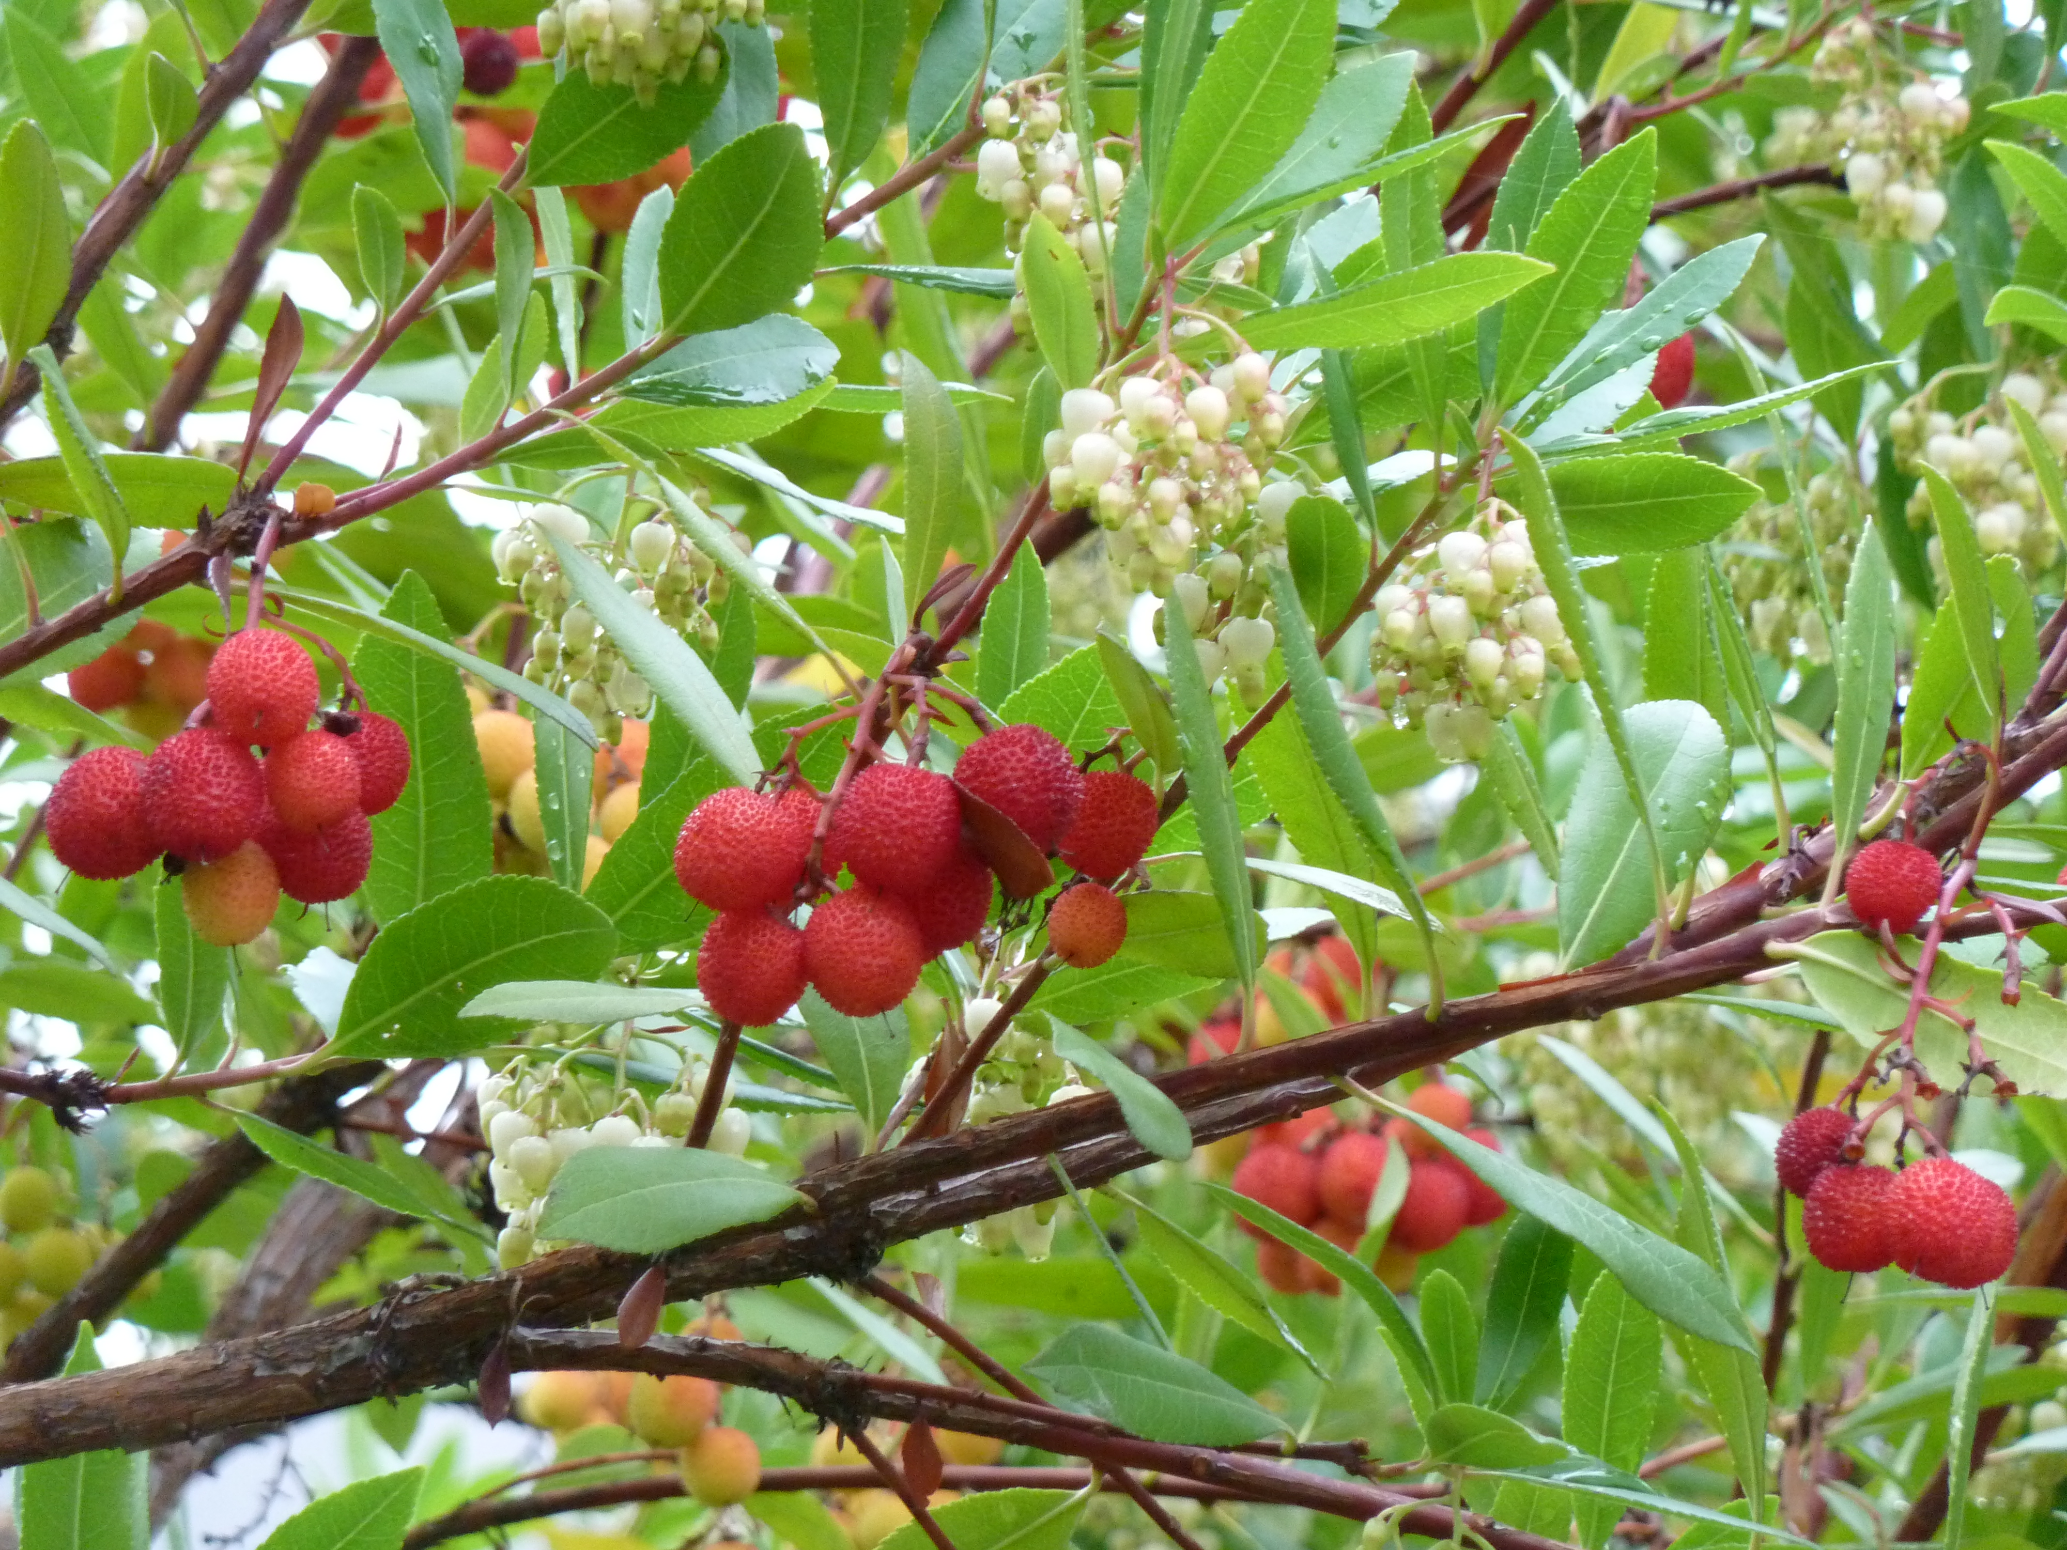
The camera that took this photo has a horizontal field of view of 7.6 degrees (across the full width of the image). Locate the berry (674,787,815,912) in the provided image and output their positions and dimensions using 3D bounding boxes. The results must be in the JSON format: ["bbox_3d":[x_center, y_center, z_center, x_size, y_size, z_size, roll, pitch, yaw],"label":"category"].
[{"bbox_3d":[-0.044,0.012,2.380,0.020,0.019,0.020,0,-10,0],"label":"berry"}]

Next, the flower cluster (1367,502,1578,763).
[{"bbox_3d":[0.069,-0.022,2.430,0.033,0.040,0.030,0,-10,0],"label":"flower cluster"}]

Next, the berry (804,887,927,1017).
[{"bbox_3d":[-0.028,0.029,2.590,0.021,0.022,0.021,0,-10,0],"label":"berry"}]

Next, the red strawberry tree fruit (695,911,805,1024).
[{"bbox_3d":[-0.047,0.032,2.600,0.019,0.019,0.019,0,-5,0],"label":"red strawberry tree fruit"}]

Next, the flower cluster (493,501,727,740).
[{"bbox_3d":[-0.073,-0.027,2.680,0.041,0.042,0.036,0,-10,0],"label":"flower cluster"}]

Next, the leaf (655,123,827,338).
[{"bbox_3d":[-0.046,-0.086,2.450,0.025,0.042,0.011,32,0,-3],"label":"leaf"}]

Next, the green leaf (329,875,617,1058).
[{"bbox_3d":[-0.088,0.030,2.430,0.050,0.027,0.011,-25,5,0],"label":"green leaf"}]

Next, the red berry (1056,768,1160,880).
[{"bbox_3d":[0.012,0.008,2.610,0.018,0.018,0.018,0,-5,0],"label":"red berry"}]

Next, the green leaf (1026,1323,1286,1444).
[{"bbox_3d":[0.021,0.103,2.630,0.048,0.018,0.008,13,-27,0],"label":"green leaf"}]

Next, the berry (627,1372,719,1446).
[{"bbox_3d":[-0.068,0.119,2.950,0.017,0.017,0.017,0,-10,0],"label":"berry"}]

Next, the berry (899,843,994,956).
[{"bbox_3d":[-0.016,0.021,2.620,0.019,0.019,0.019,0,-5,0],"label":"berry"}]

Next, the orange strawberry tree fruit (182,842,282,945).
[{"bbox_3d":[-0.135,0.019,2.605,0.017,0.018,0.017,0,-10,0],"label":"orange strawberry tree fruit"}]

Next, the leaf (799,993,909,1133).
[{"bbox_3d":[-0.032,0.045,2.630,0.019,0.036,0.007,-12,0,0],"label":"leaf"}]

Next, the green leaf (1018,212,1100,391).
[{"bbox_3d":[0.004,-0.080,2.630,0.013,0.032,0.006,-13,8,-10],"label":"green leaf"}]

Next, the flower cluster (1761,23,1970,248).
[{"bbox_3d":[0.153,-0.118,2.850,0.038,0.041,0.035,0,-10,0],"label":"flower cluster"}]

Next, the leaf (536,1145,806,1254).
[{"bbox_3d":[-0.061,0.071,2.600,0.046,0.017,0.007,-8,-26,-4],"label":"leaf"}]

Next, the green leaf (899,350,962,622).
[{"bbox_3d":[-0.017,-0.049,2.610,0.013,0.045,0.005,-3,-3,17],"label":"green leaf"}]

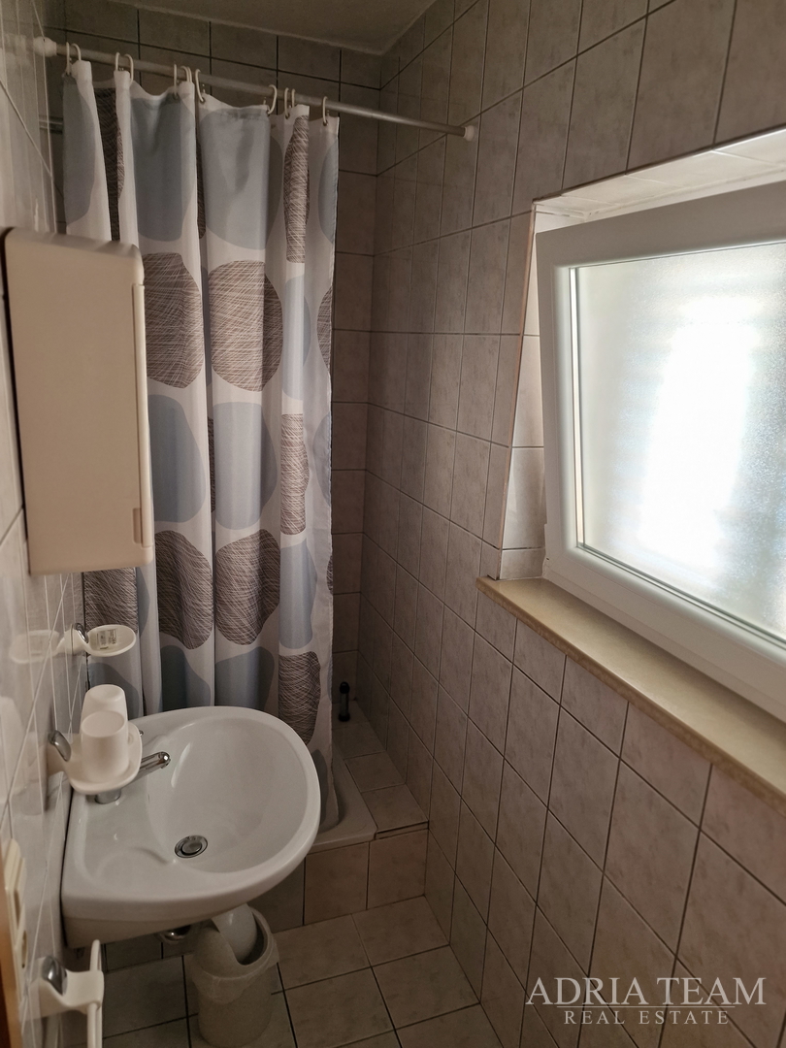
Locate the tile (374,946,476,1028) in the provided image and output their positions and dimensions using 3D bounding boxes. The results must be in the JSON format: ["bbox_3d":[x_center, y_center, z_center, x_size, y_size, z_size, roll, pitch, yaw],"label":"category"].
[{"bbox_3d":[0.089,1.314,1.982,0.248,0.010,0.200,-3,16,-20],"label":"tile"}]

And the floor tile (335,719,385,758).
[{"bbox_3d":[-0.134,0.826,2.647,0.164,0.010,0.200,-3,16,-20],"label":"floor tile"}]

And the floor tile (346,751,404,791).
[{"bbox_3d":[-0.066,0.878,2.466,0.164,0.010,0.200,-3,16,-20],"label":"floor tile"}]

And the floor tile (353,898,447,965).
[{"bbox_3d":[0.020,1.262,2.162,0.248,0.010,0.200,-3,16,-20],"label":"floor tile"}]

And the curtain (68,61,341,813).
[{"bbox_3d":[-0.446,0.011,1.806,0.676,2.016,0.130,-3,16,-20],"label":"curtain"}]

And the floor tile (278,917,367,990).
[{"bbox_3d":[-0.217,1.274,2.075,0.257,0.010,0.200,-3,16,-20],"label":"floor tile"}]

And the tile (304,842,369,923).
[{"bbox_3d":[-0.174,1.113,2.161,0.204,0.260,0.010,-3,16,-20],"label":"tile"}]

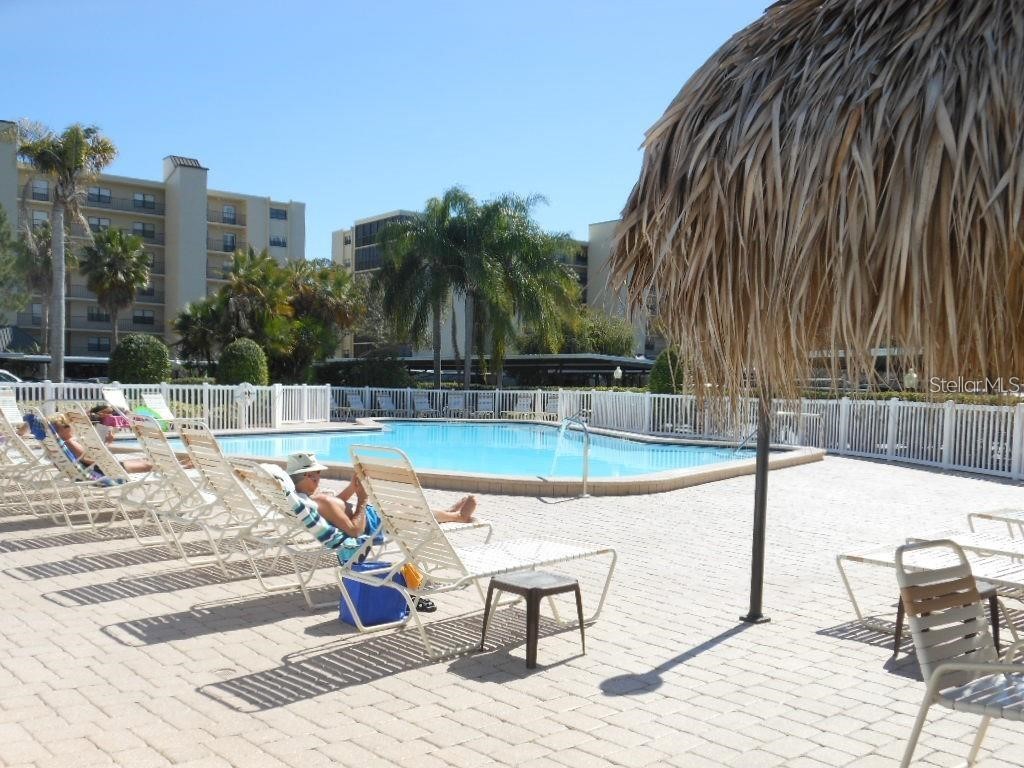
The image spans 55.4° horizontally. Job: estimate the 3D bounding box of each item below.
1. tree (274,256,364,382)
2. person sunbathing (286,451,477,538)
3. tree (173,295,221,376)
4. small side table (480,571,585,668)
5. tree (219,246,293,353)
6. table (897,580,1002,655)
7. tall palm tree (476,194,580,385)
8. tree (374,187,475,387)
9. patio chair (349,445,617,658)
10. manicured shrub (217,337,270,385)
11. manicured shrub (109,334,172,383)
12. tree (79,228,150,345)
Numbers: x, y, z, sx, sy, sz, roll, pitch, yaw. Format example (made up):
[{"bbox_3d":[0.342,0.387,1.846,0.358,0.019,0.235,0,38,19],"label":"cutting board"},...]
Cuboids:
[{"bbox_3d":[-6.934,-1.700,35.020,3.100,5.600,3.100,1,0,0],"label":"tree"},{"bbox_3d":[-0.920,0.800,7.200,1.620,0.620,0.560,1,0,-44],"label":"person sunbathing"},{"bbox_3d":[-12.887,-1.243,40.000,2.200,4.680,2.200,1,0,0],"label":"tree"},{"bbox_3d":[0.125,1.329,5.593,0.430,0.430,0.430,1,1,-41],"label":"small side table"},{"bbox_3d":[-11.036,-2.393,42.000,3.300,7.050,3.300,1,0,0],"label":"tree"},{"bbox_3d":[2.559,1.388,5.720,0.430,0.430,0.430,1,1,-45],"label":"table"},{"bbox_3d":[0.329,-3.360,41.032,4.800,9.200,4.800,1,0,0],"label":"tall palm tree"},{"bbox_3d":[-3.298,-3.344,39.500,4.500,9.290,4.500,1,0,0],"label":"tree"},{"bbox_3d":[-0.187,0.953,6.154,1.800,1.160,0.690,1,1,-42],"label":"patio chair"},{"bbox_3d":[-8.558,-0.109,31.000,1.650,2.670,1.650,1,0,0],"label":"manicured shrub"},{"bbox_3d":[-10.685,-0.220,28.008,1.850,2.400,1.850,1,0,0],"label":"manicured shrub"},{"bbox_3d":[-23.617,-4.218,58.000,4.200,10.040,4.200,1,0,0],"label":"tree"}]

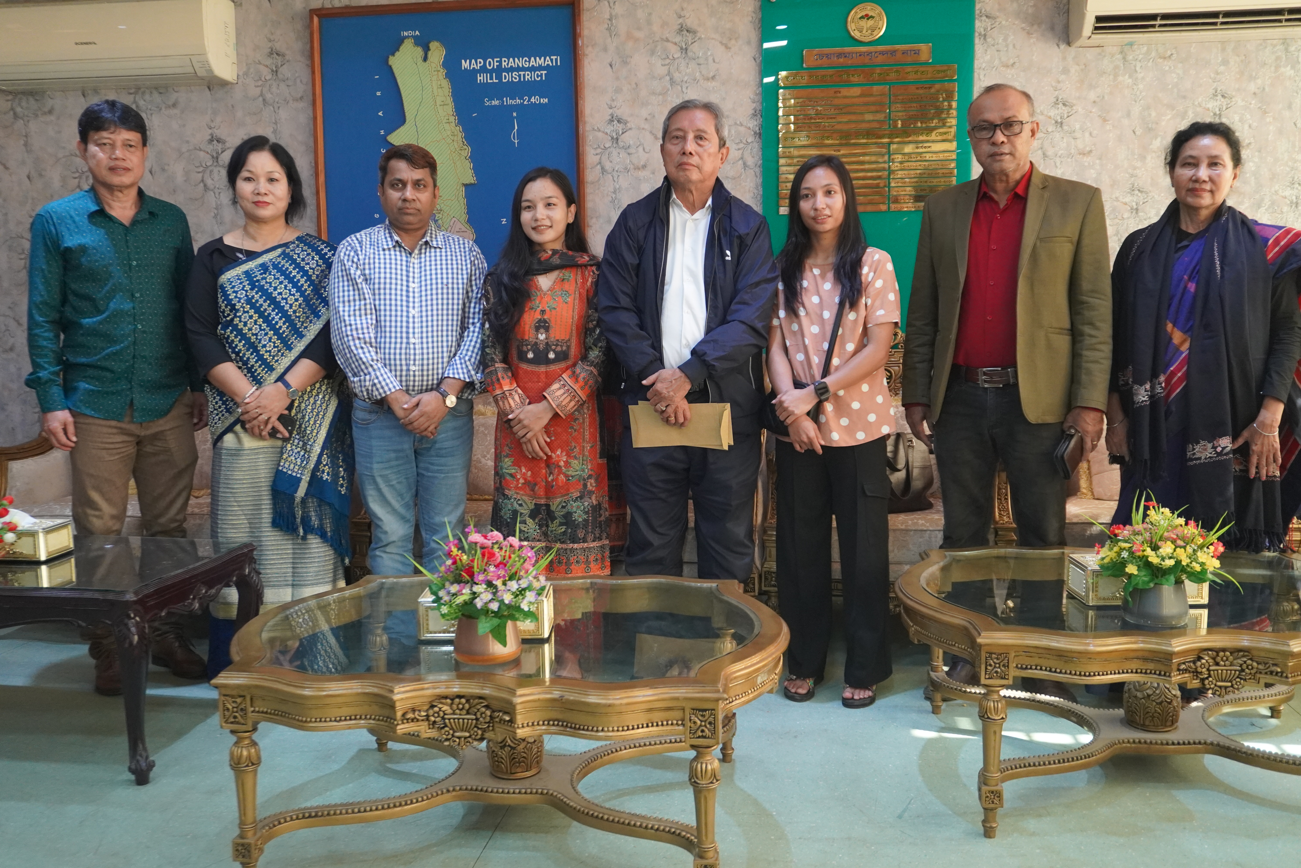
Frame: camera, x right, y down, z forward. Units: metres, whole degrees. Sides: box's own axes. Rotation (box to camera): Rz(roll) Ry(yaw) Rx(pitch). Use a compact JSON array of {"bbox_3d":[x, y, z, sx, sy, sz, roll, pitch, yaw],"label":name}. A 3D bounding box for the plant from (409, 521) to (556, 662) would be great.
[{"bbox_3d":[-0.338,0.314,2.248,0.280,0.260,0.260,0,7,6],"label":"plant"}]

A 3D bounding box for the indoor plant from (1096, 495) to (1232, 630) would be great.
[{"bbox_3d":[1.096,0.260,2.393,0.286,0.263,0.250,0,7,6],"label":"indoor plant"}]

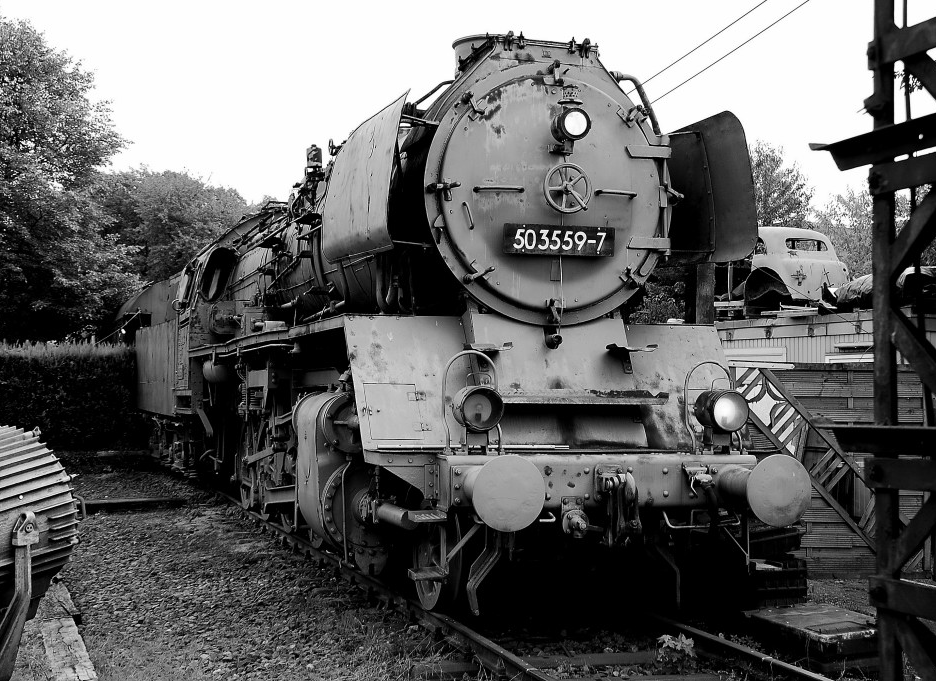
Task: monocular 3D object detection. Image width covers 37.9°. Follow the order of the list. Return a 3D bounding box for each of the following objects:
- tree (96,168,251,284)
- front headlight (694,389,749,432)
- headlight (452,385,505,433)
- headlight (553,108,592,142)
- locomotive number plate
[{"bbox_3d":[-9.382,-1.082,43.839,6.000,8.810,5.800,1,-2,-12],"label":"tree"},{"bbox_3d":[1.701,0.467,9.137,0.275,0.280,0.270,1,-2,-16],"label":"front headlight"},{"bbox_3d":[0.059,0.433,8.660,0.280,0.285,0.270,1,-2,-16],"label":"headlight"},{"bbox_3d":[0.723,-1.506,9.585,0.230,0.235,0.225,1,-2,-16],"label":"headlight"},{"bbox_3d":[0.656,-0.715,9.758,0.840,0.210,0.030,1,-2,-16],"label":"locomotive number plate"}]

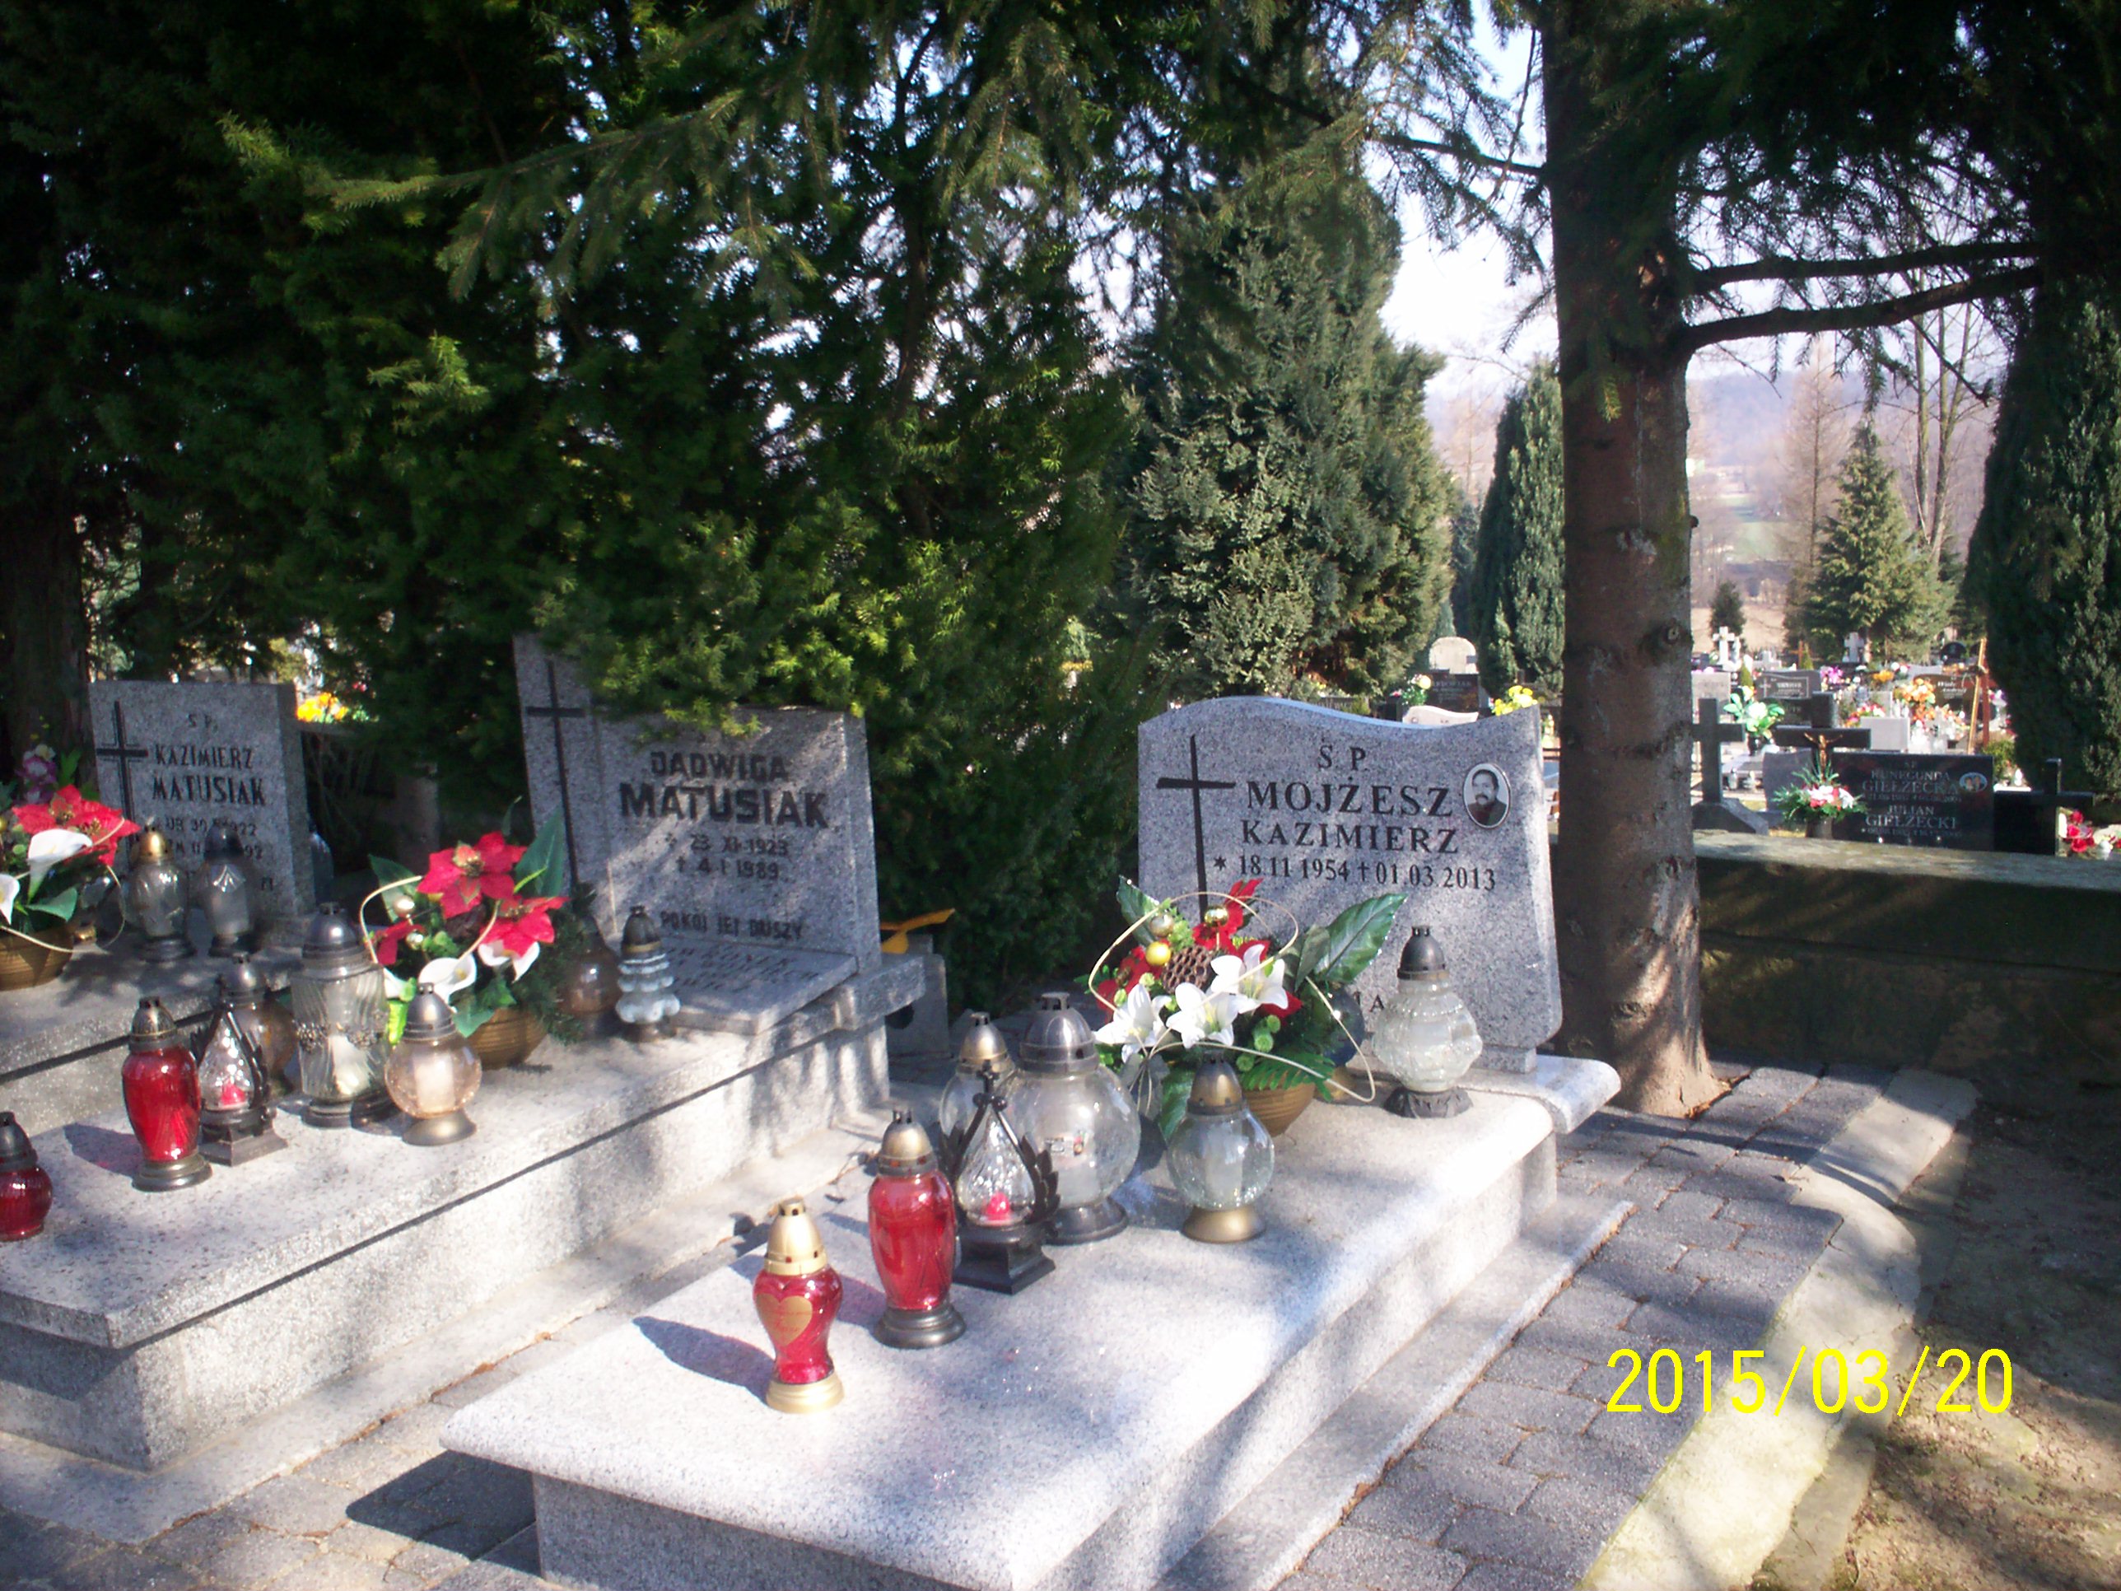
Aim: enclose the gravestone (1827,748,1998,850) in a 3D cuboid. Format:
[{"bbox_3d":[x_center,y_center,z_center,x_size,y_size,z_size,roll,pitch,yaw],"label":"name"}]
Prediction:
[{"bbox_3d":[4.638,0.041,12.000,0.860,0.600,0.130,1,8,31],"label":"gravestone"}]

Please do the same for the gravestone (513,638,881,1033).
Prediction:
[{"bbox_3d":[-0.965,0.044,4.928,0.950,0.770,0.530,1,8,31],"label":"gravestone"}]

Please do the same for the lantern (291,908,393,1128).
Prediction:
[{"bbox_3d":[-1.308,0.393,3.993,0.165,0.402,0.165,1,8,31],"label":"lantern"}]

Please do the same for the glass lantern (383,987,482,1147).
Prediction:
[{"bbox_3d":[-1.102,0.472,3.870,0.163,0.261,0.163,1,8,31],"label":"glass lantern"}]

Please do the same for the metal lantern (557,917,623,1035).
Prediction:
[{"bbox_3d":[-0.963,0.366,4.522,0.140,0.244,0.140,1,8,31],"label":"metal lantern"}]

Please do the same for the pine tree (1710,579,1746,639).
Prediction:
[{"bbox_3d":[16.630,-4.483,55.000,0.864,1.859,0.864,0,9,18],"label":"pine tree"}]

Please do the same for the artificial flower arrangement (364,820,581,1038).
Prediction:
[{"bbox_3d":[-1.143,0.267,4.274,0.410,0.450,0.350,2,10,31],"label":"artificial flower arrangement"}]

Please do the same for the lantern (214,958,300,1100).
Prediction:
[{"bbox_3d":[-1.521,0.427,4.157,0.166,0.263,0.166,2,10,31],"label":"lantern"}]

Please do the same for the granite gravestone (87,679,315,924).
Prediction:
[{"bbox_3d":[-2.164,0.002,5.566,0.723,0.586,0.068,2,10,31],"label":"granite gravestone"}]

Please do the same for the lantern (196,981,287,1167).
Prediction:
[{"bbox_3d":[-1.421,0.458,3.765,0.195,0.315,0.125,2,11,31],"label":"lantern"}]

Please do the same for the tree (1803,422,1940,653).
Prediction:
[{"bbox_3d":[16.513,-5.189,45.000,2.700,4.900,2.700,1,8,31],"label":"tree"}]

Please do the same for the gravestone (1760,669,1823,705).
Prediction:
[{"bbox_3d":[9.265,-1.336,28.000,0.820,0.600,0.150,1,8,31],"label":"gravestone"}]

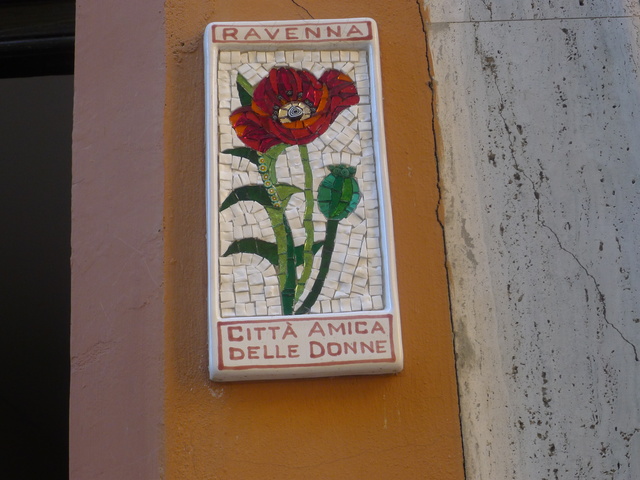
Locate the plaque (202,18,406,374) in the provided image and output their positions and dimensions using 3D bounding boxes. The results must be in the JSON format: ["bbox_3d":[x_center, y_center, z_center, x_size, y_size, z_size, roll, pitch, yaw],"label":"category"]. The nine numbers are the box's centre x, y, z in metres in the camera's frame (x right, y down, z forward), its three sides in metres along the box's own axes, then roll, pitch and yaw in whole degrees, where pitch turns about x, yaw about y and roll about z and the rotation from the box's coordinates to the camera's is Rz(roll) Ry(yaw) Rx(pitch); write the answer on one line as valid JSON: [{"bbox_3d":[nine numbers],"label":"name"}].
[{"bbox_3d":[-0.024,-0.054,1.426,0.200,0.415,0.030,-2,-22,-2],"label":"plaque"}]

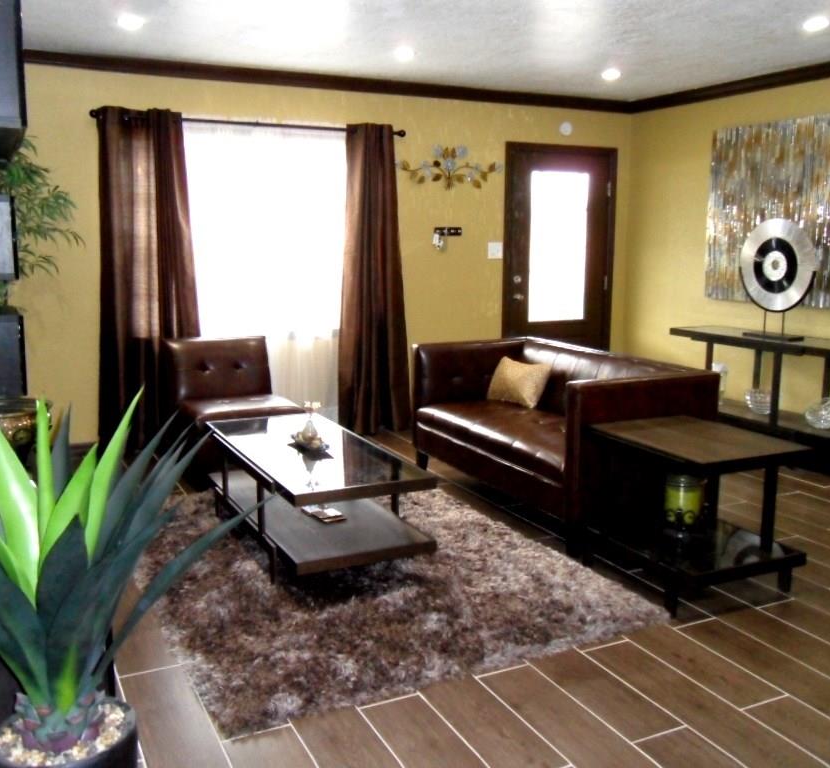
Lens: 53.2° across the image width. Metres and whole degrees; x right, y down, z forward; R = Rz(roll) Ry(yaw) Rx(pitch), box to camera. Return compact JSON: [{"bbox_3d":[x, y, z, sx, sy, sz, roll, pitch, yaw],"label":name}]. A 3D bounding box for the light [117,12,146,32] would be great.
[{"bbox_3d":[-1.415,-1.803,4.142,0.160,0.030,0.160,-5,11,-26],"label":"light"}]

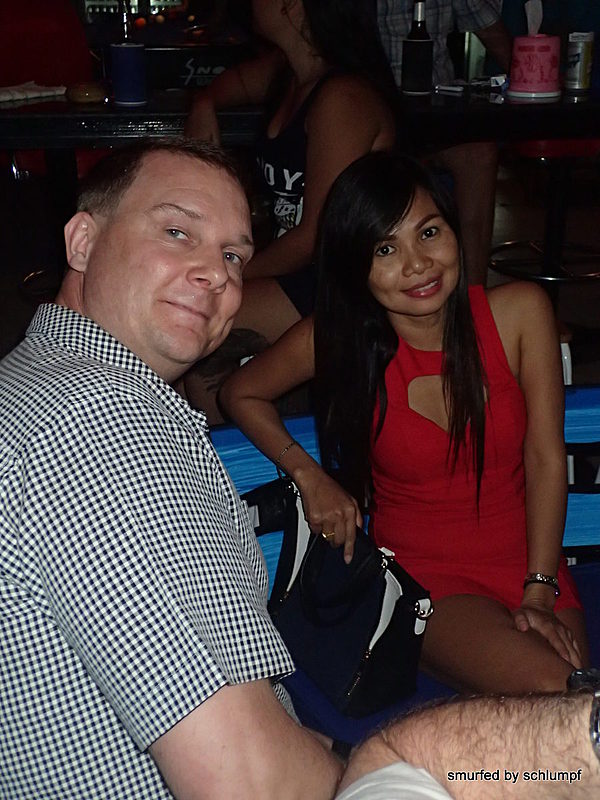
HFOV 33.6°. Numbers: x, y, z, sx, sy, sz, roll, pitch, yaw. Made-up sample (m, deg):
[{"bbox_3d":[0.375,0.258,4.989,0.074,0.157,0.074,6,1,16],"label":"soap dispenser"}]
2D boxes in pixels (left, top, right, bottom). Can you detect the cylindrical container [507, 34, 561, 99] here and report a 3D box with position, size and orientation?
[{"bbox_3d":[0.566,-0.800,2.388,0.130,0.137,0.130,-1,20,0],"label":"cylindrical container"}]

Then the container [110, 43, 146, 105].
[{"bbox_3d":[-0.409,-0.780,2.385,0.076,0.132,0.076,-1,20,0],"label":"container"}]

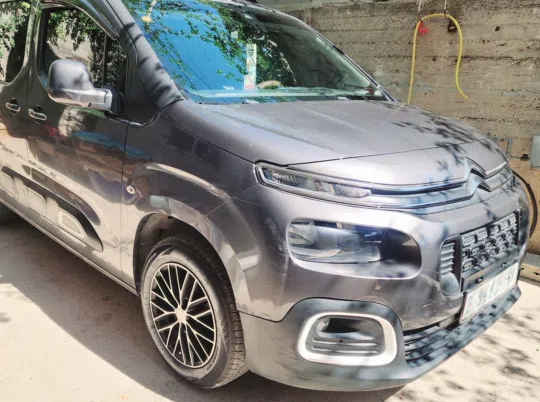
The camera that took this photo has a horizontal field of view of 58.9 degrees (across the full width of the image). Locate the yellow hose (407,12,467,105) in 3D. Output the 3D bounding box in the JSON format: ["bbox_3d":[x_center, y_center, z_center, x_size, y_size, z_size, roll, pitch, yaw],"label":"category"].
[{"bbox_3d":[1.215,-0.967,3.385,0.429,0.689,0.060,15,18,38],"label":"yellow hose"}]

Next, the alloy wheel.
[{"bbox_3d":[-0.314,0.469,2.066,0.450,0.450,0.180,16,19,41],"label":"alloy wheel"}]

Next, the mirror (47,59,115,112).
[{"bbox_3d":[-0.854,-0.521,2.170,0.235,0.225,0.190,-10,19,-43],"label":"mirror"}]

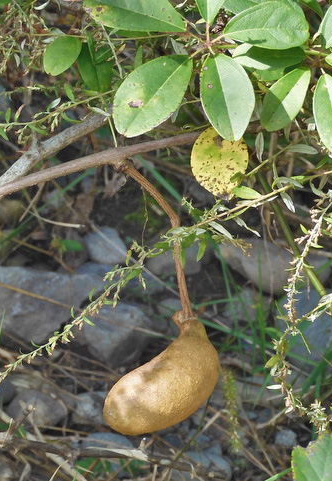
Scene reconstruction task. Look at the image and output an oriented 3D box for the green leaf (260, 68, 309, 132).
[{"bbox_3d":[0.076,-0.088,1.100,0.023,0.008,0.051,29,73,24],"label":"green leaf"}]

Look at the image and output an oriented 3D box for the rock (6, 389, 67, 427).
[{"bbox_3d":[-0.104,0.135,1.411,0.048,0.024,0.041,-3,35,-5],"label":"rock"}]

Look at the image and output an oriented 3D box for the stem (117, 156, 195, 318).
[{"bbox_3d":[-0.006,0.000,1.100,0.048,0.110,0.022,0,32,0],"label":"stem"}]

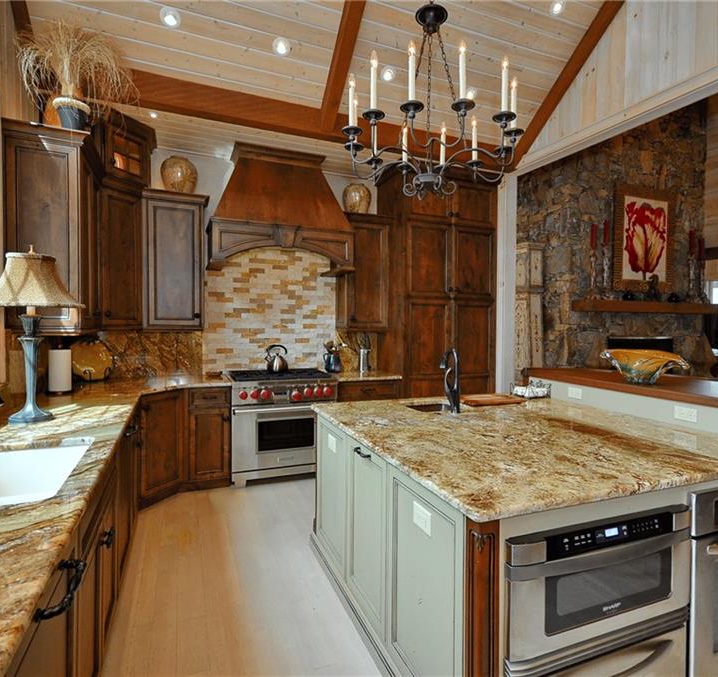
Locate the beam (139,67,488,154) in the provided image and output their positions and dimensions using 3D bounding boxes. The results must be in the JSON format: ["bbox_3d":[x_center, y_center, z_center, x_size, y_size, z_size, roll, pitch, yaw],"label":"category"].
[{"bbox_3d":[-0.268,-1.812,3.625,3.920,0.220,0.140,0,2,-23],"label":"beam"}]

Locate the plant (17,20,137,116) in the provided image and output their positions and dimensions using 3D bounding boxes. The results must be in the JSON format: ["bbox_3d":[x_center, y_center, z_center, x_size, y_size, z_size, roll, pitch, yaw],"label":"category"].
[{"bbox_3d":[-1.731,-1.631,2.627,0.600,0.560,0.520,0,2,-23],"label":"plant"}]

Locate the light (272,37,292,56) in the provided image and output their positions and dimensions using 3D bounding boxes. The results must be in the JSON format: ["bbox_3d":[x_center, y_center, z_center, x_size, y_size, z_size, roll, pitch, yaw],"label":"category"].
[{"bbox_3d":[-0.599,-2.263,3.290,0.145,0.040,0.145,0,-35,-21],"label":"light"}]

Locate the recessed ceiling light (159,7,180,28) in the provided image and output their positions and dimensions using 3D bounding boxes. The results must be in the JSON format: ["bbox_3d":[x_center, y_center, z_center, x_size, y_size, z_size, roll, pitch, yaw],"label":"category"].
[{"bbox_3d":[-1.260,-2.135,2.830,0.130,0.040,0.130,0,-38,-23],"label":"recessed ceiling light"}]

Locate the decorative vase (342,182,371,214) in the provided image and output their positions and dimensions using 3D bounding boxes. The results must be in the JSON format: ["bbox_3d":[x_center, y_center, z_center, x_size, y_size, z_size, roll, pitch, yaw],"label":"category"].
[{"bbox_3d":[-0.019,-1.436,4.437,0.290,0.370,0.290,0,1,0],"label":"decorative vase"}]

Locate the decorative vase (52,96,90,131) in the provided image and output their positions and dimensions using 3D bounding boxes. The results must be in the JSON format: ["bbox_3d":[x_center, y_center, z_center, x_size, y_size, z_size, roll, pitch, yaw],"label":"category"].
[{"bbox_3d":[-1.766,-1.361,2.609,0.200,0.250,0.200,0,2,-23],"label":"decorative vase"}]

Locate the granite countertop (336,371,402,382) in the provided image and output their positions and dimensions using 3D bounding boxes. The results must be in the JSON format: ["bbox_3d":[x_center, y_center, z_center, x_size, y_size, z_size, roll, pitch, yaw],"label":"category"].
[{"bbox_3d":[-0.007,0.385,4.382,0.718,0.040,0.650,0,2,-21],"label":"granite countertop"}]

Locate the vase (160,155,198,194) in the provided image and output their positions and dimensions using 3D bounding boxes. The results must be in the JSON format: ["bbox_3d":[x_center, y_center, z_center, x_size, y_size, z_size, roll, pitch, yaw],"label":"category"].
[{"bbox_3d":[-1.627,-1.451,3.834,0.304,0.370,0.304,0,2,-21],"label":"vase"}]

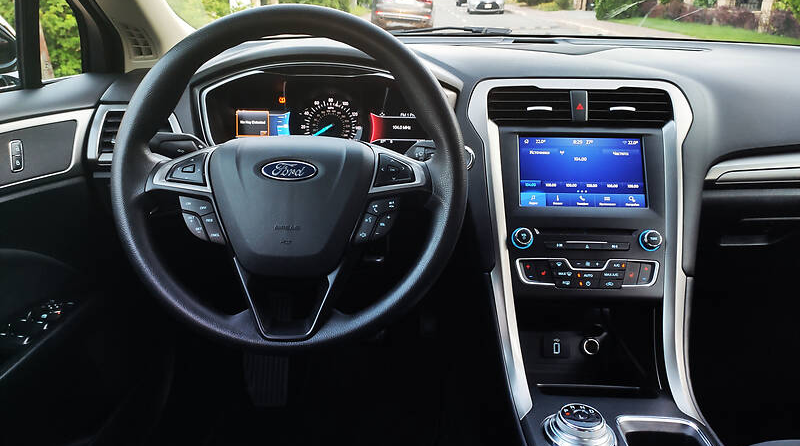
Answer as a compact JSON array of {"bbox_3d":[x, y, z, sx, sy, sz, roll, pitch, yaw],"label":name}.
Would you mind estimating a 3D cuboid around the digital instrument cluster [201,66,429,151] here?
[{"bbox_3d":[-0.119,-0.161,0.875,0.335,0.138,0.090,0,2,1],"label":"digital instrument cluster"}]

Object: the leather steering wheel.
[{"bbox_3d":[-0.117,-0.050,0.650,0.374,0.374,0.100,0,-6,1],"label":"leather steering wheel"}]

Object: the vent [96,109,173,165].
[{"bbox_3d":[-0.371,-0.119,0.840,0.104,0.078,0.050,0,2,-3],"label":"vent"}]

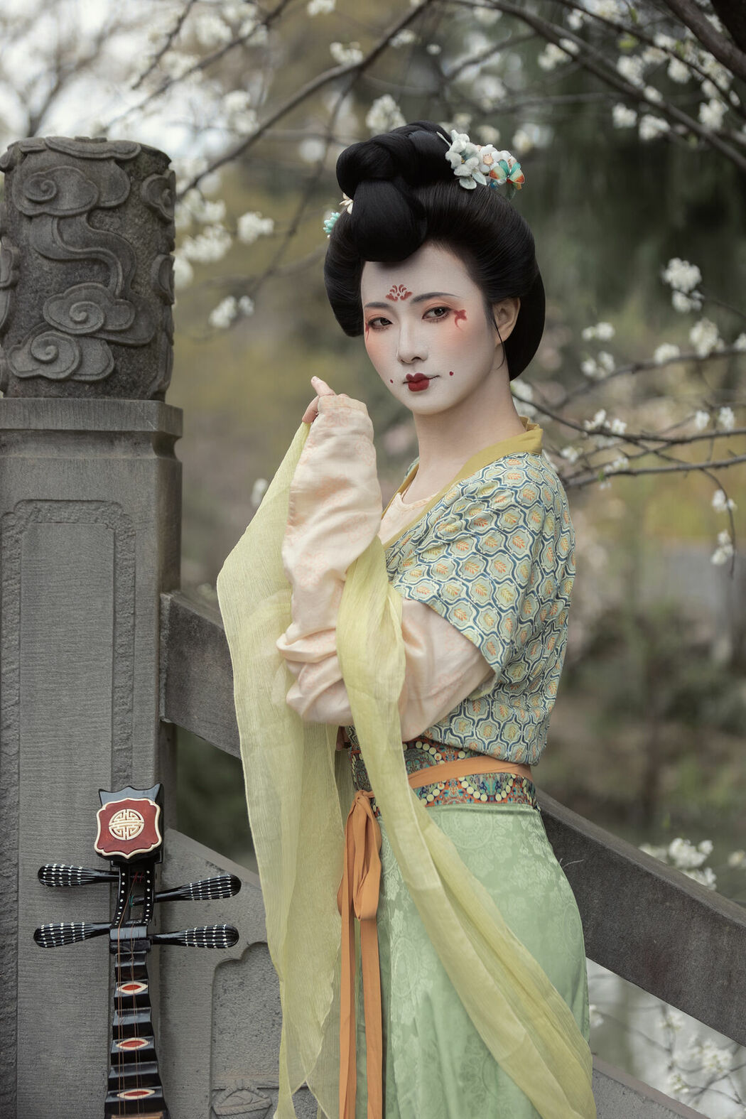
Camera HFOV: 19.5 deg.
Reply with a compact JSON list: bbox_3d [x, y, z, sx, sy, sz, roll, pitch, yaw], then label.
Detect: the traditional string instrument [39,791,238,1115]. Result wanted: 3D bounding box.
[{"bbox_3d":[-0.264,0.715,2.450,0.290,0.940,0.100,-5,-16,7],"label":"traditional string instrument"}]

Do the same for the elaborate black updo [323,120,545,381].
[{"bbox_3d":[0.065,-0.338,2.370,0.235,0.280,0.250,-6,1,23],"label":"elaborate black updo"}]

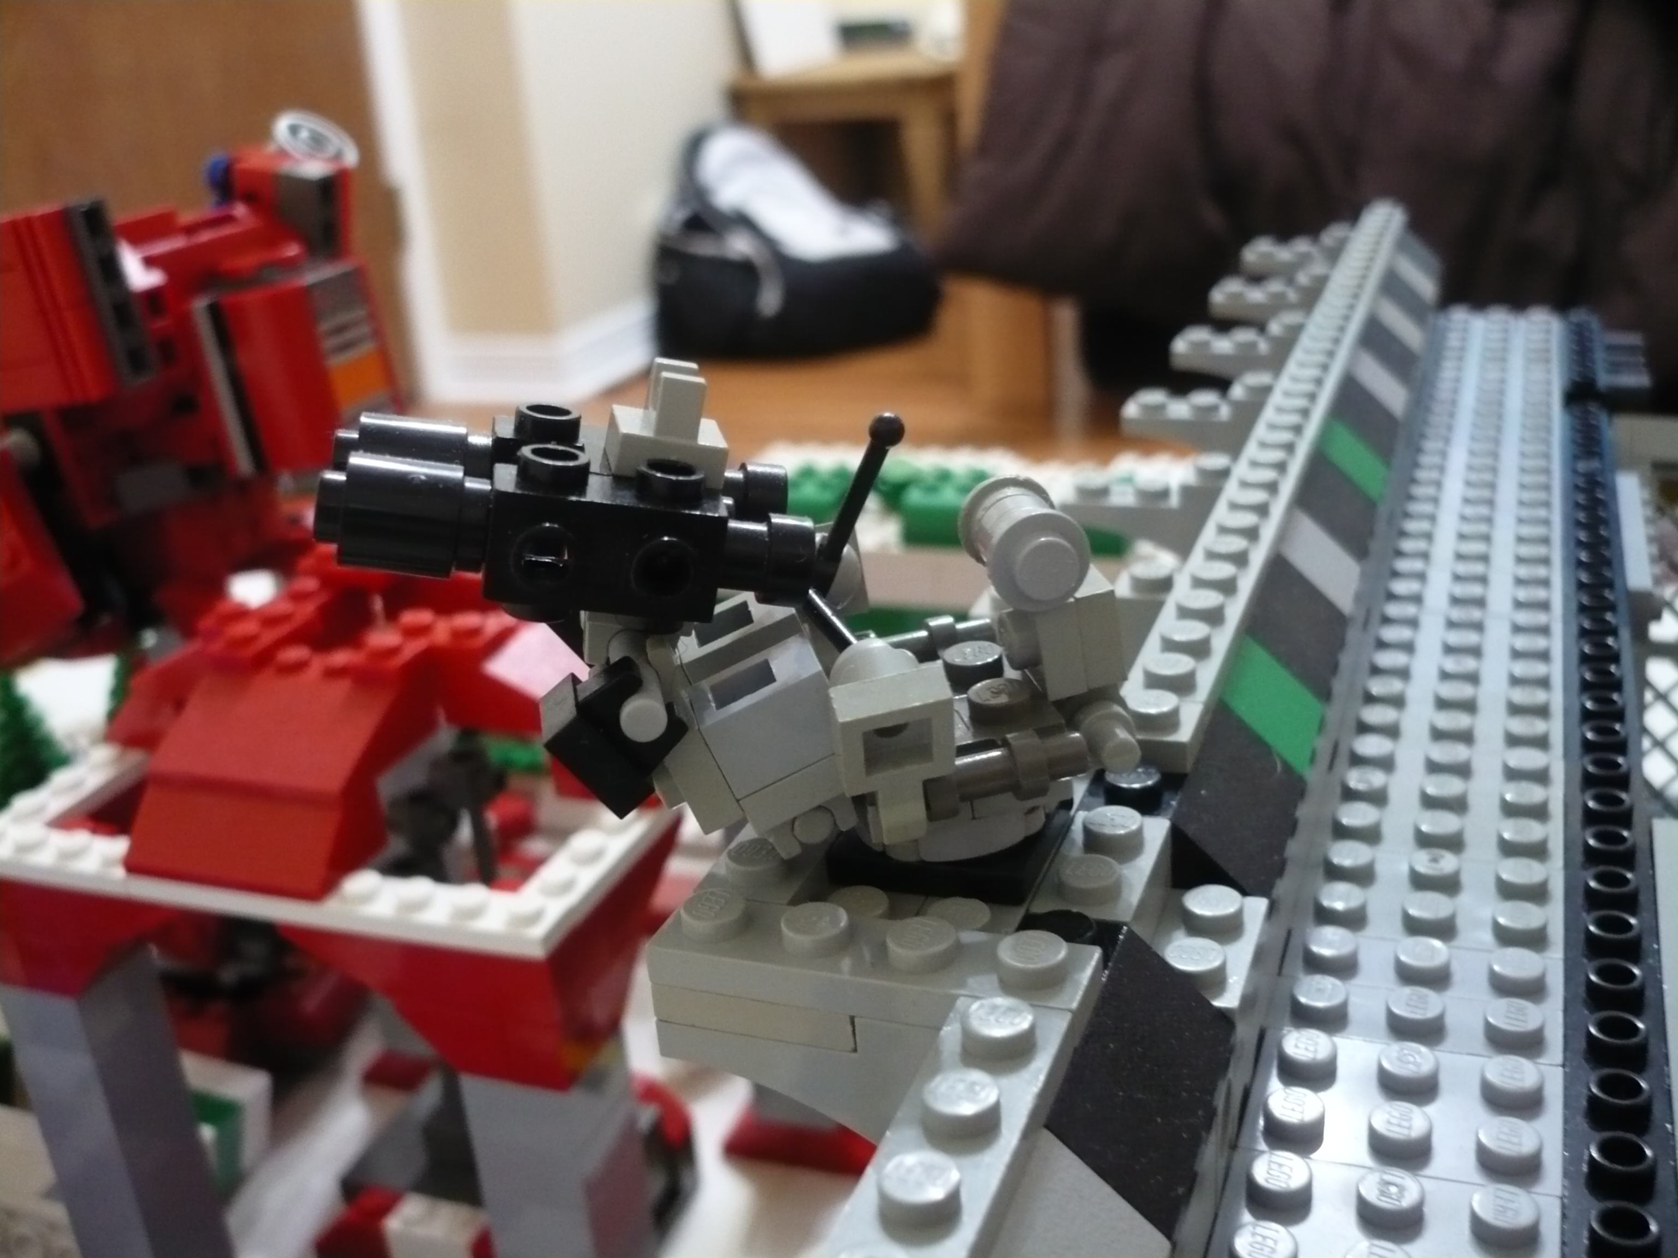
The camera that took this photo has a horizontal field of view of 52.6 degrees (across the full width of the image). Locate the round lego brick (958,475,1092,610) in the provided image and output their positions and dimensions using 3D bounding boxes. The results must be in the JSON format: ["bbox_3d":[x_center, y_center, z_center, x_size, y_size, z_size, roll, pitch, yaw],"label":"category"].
[{"bbox_3d":[0.015,-0.007,0.137,0.008,0.008,0.011,-11,23,-10],"label":"round lego brick"}]

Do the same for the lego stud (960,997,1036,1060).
[{"bbox_3d":[0.011,0.027,0.113,0.005,0.002,0.005,-6,22,2],"label":"lego stud"}]

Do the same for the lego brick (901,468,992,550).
[{"bbox_3d":[0.026,-0.028,0.378,0.016,0.011,0.023,3,24,22],"label":"lego brick"}]

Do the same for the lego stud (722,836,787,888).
[{"bbox_3d":[-0.006,0.018,0.132,0.005,0.002,0.005,-5,22,2],"label":"lego stud"}]

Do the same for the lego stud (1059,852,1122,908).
[{"bbox_3d":[0.019,0.020,0.131,0.005,0.002,0.005,3,24,22],"label":"lego stud"}]

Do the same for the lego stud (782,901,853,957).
[{"bbox_3d":[-0.002,0.022,0.122,0.005,0.002,0.005,-5,22,2],"label":"lego stud"}]

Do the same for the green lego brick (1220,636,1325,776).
[{"bbox_3d":[0.039,0.007,0.169,0.016,0.011,0.016,3,24,22],"label":"green lego brick"}]

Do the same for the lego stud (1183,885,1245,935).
[{"bbox_3d":[0.031,0.023,0.141,0.005,0.002,0.005,3,24,22],"label":"lego stud"}]

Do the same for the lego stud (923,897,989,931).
[{"bbox_3d":[0.009,0.022,0.127,0.005,0.002,0.005,3,24,22],"label":"lego stud"}]

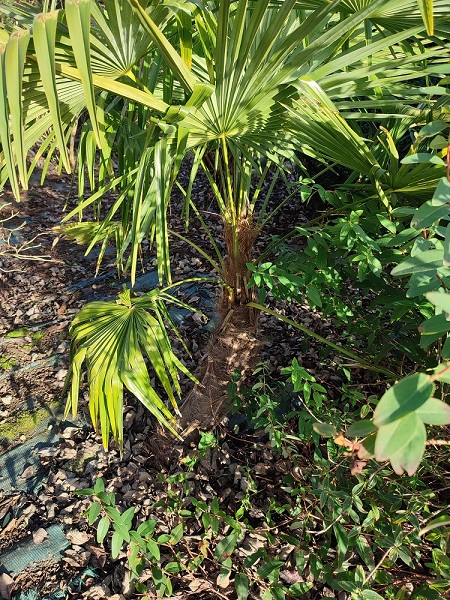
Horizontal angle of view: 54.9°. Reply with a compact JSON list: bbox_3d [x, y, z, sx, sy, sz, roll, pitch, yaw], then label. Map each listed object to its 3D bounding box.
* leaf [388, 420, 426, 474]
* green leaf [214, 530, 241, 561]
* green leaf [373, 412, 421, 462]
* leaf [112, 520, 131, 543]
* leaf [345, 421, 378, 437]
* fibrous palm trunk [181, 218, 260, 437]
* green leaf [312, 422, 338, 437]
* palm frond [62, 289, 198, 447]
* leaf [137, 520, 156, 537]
[{"bbox_3d":[0.244,0.186,0.560,0.044,0.018,0.083,13,68,25],"label":"leaf"},{"bbox_3d":[0.007,0.640,1.130,0.046,0.015,0.090,33,58,24],"label":"green leaf"},{"bbox_3d":[0.221,0.173,0.550,0.043,0.018,0.082,36,79,30],"label":"green leaf"},{"bbox_3d":[-0.287,0.641,1.200,0.078,0.015,0.030,39,56,21],"label":"leaf"},{"bbox_3d":[0.270,0.254,0.850,0.067,0.015,0.035,-16,51,-3],"label":"leaf"},{"bbox_3d":[-0.021,0.097,1.420,0.200,0.740,0.200,7,30,-5],"label":"fibrous palm trunk"},{"bbox_3d":[0.195,0.255,0.850,0.047,0.015,0.028,12,55,17],"label":"green leaf"},{"bbox_3d":[-0.297,0.209,1.360,0.400,0.500,0.220,8,36,11],"label":"palm frond"},{"bbox_3d":[-0.216,0.631,1.200,0.059,0.015,0.037,-25,57,-25],"label":"leaf"}]

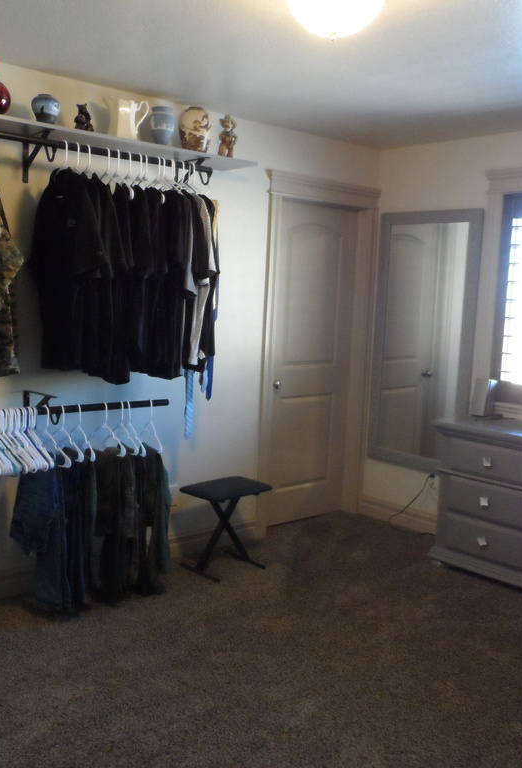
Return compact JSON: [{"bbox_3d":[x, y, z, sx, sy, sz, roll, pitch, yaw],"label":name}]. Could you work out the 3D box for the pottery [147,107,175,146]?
[{"bbox_3d":[-0.484,-1.242,3.480,0.118,0.204,0.118,2,8,0],"label":"pottery"}]

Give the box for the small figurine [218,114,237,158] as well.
[{"bbox_3d":[-0.173,-1.272,3.695,0.098,0.236,0.085,1,7,-10],"label":"small figurine"}]

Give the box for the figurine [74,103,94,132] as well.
[{"bbox_3d":[-0.801,-1.188,3.215,0.082,0.146,0.075,-2,9,-29],"label":"figurine"}]

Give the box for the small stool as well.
[{"bbox_3d":[-0.196,0.774,3.836,0.300,0.460,0.420,9,10,43],"label":"small stool"}]

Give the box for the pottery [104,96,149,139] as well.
[{"bbox_3d":[-0.634,-1.236,3.351,0.235,0.216,0.140,-1,8,-21],"label":"pottery"}]

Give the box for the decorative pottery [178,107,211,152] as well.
[{"bbox_3d":[-0.331,-1.263,3.564,0.158,0.240,0.158,2,7,0],"label":"decorative pottery"}]

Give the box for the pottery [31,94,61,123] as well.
[{"bbox_3d":[-0.919,-1.168,3.042,0.129,0.140,0.129,-4,10,-39],"label":"pottery"}]

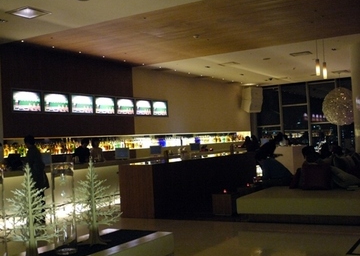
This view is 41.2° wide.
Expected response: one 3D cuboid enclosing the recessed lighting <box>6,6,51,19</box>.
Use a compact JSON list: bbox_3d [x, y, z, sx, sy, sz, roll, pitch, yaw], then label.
[{"bbox_3d":[-3.126,-2.411,9.889,0.670,0.100,0.670,-3,-1,31],"label":"recessed lighting"}]

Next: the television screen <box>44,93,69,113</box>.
[{"bbox_3d":[-3.213,-0.649,12.662,0.080,0.530,0.940,-4,-2,30],"label":"television screen"}]

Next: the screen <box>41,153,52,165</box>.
[{"bbox_3d":[-2.771,0.647,9.821,0.340,0.280,0.060,-3,-2,-8],"label":"screen"}]

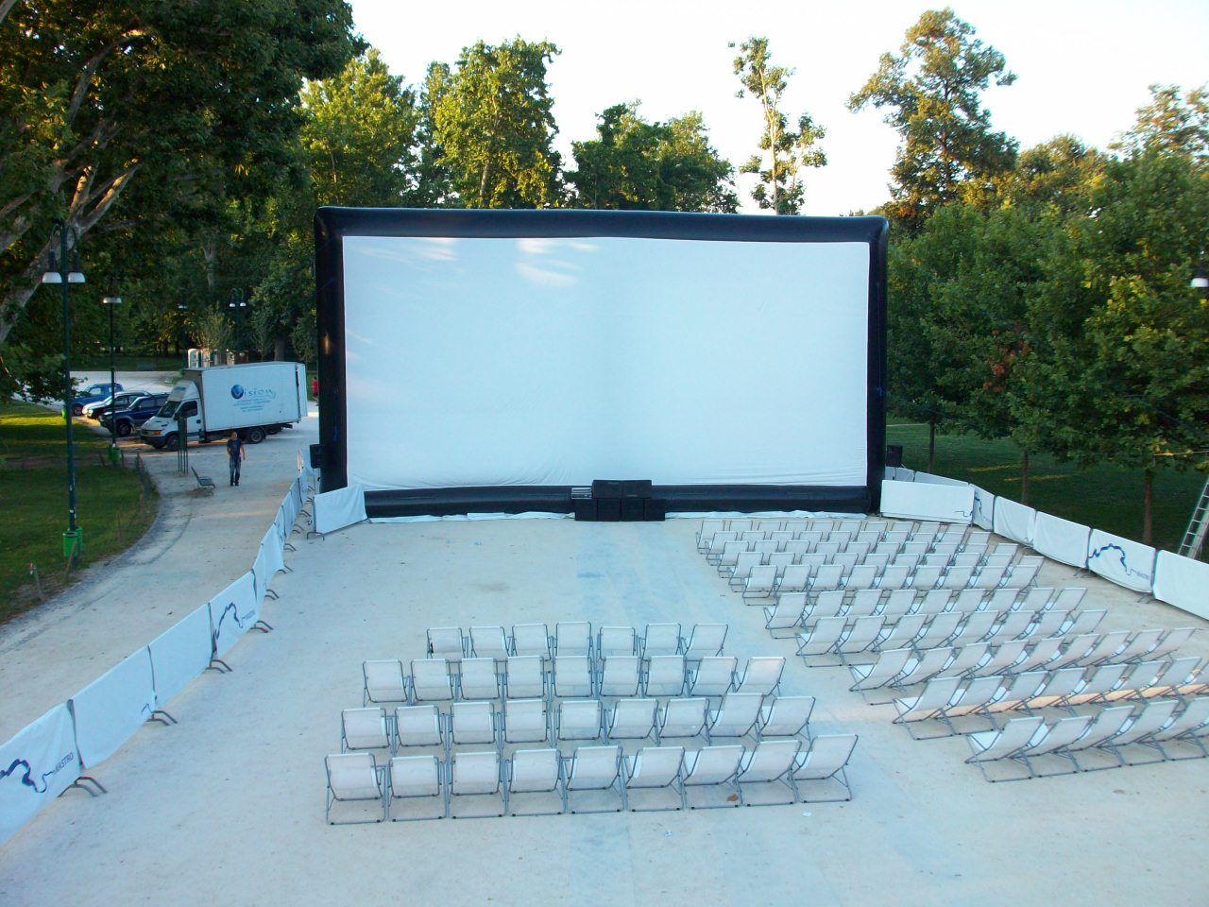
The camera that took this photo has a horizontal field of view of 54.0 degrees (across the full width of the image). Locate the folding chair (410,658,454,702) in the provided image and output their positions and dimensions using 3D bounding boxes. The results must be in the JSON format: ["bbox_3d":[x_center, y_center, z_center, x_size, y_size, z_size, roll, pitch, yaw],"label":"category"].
[{"bbox_3d":[-2.473,3.274,17.106,0.636,0.857,0.887,0,7,-4],"label":"folding chair"}]

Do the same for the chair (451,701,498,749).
[{"bbox_3d":[-1.689,3.493,15.321,0.636,0.848,0.899,0,7,-5],"label":"chair"}]

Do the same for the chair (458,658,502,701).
[{"bbox_3d":[-1.707,3.104,16.299,0.615,0.819,0.849,0,6,-3],"label":"chair"}]

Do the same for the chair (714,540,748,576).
[{"bbox_3d":[2.768,2.221,25.462,0.621,0.820,0.925,0,6,-4],"label":"chair"}]

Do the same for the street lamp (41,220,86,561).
[{"bbox_3d":[-11.719,-1.300,25.824,0.980,7.290,0.480,-3,7,-24],"label":"street lamp"}]

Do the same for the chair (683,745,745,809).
[{"bbox_3d":[1.215,3.526,13.383,0.621,0.818,0.979,-1,6,-8],"label":"chair"}]

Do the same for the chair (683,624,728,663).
[{"bbox_3d":[1.623,3.057,19.144,0.636,0.843,0.905,0,7,-4],"label":"chair"}]

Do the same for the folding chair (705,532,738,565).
[{"bbox_3d":[2.588,2.044,26.132,0.617,0.771,0.902,0,7,-6],"label":"folding chair"}]

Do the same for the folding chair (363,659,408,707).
[{"bbox_3d":[-2.970,3.108,16.169,0.617,0.820,0.858,0,7,-5],"label":"folding chair"}]

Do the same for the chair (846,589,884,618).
[{"bbox_3d":[4.291,2.599,19.925,0.600,0.802,0.874,-1,6,-10],"label":"chair"}]

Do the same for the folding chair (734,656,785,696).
[{"bbox_3d":[2.093,3.025,15.976,0.600,0.802,0.874,-1,6,-5],"label":"folding chair"}]

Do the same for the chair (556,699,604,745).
[{"bbox_3d":[-0.316,3.444,15.281,0.625,0.811,0.890,0,7,-3],"label":"chair"}]

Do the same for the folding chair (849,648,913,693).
[{"bbox_3d":[3.897,3.070,16.798,0.615,0.819,0.849,-2,6,-17],"label":"folding chair"}]

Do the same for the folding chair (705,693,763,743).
[{"bbox_3d":[1.586,3.196,14.386,0.600,0.802,0.874,-1,6,-6],"label":"folding chair"}]

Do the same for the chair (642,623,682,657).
[{"bbox_3d":[0.873,2.913,18.259,0.615,0.819,0.849,0,6,-2],"label":"chair"}]

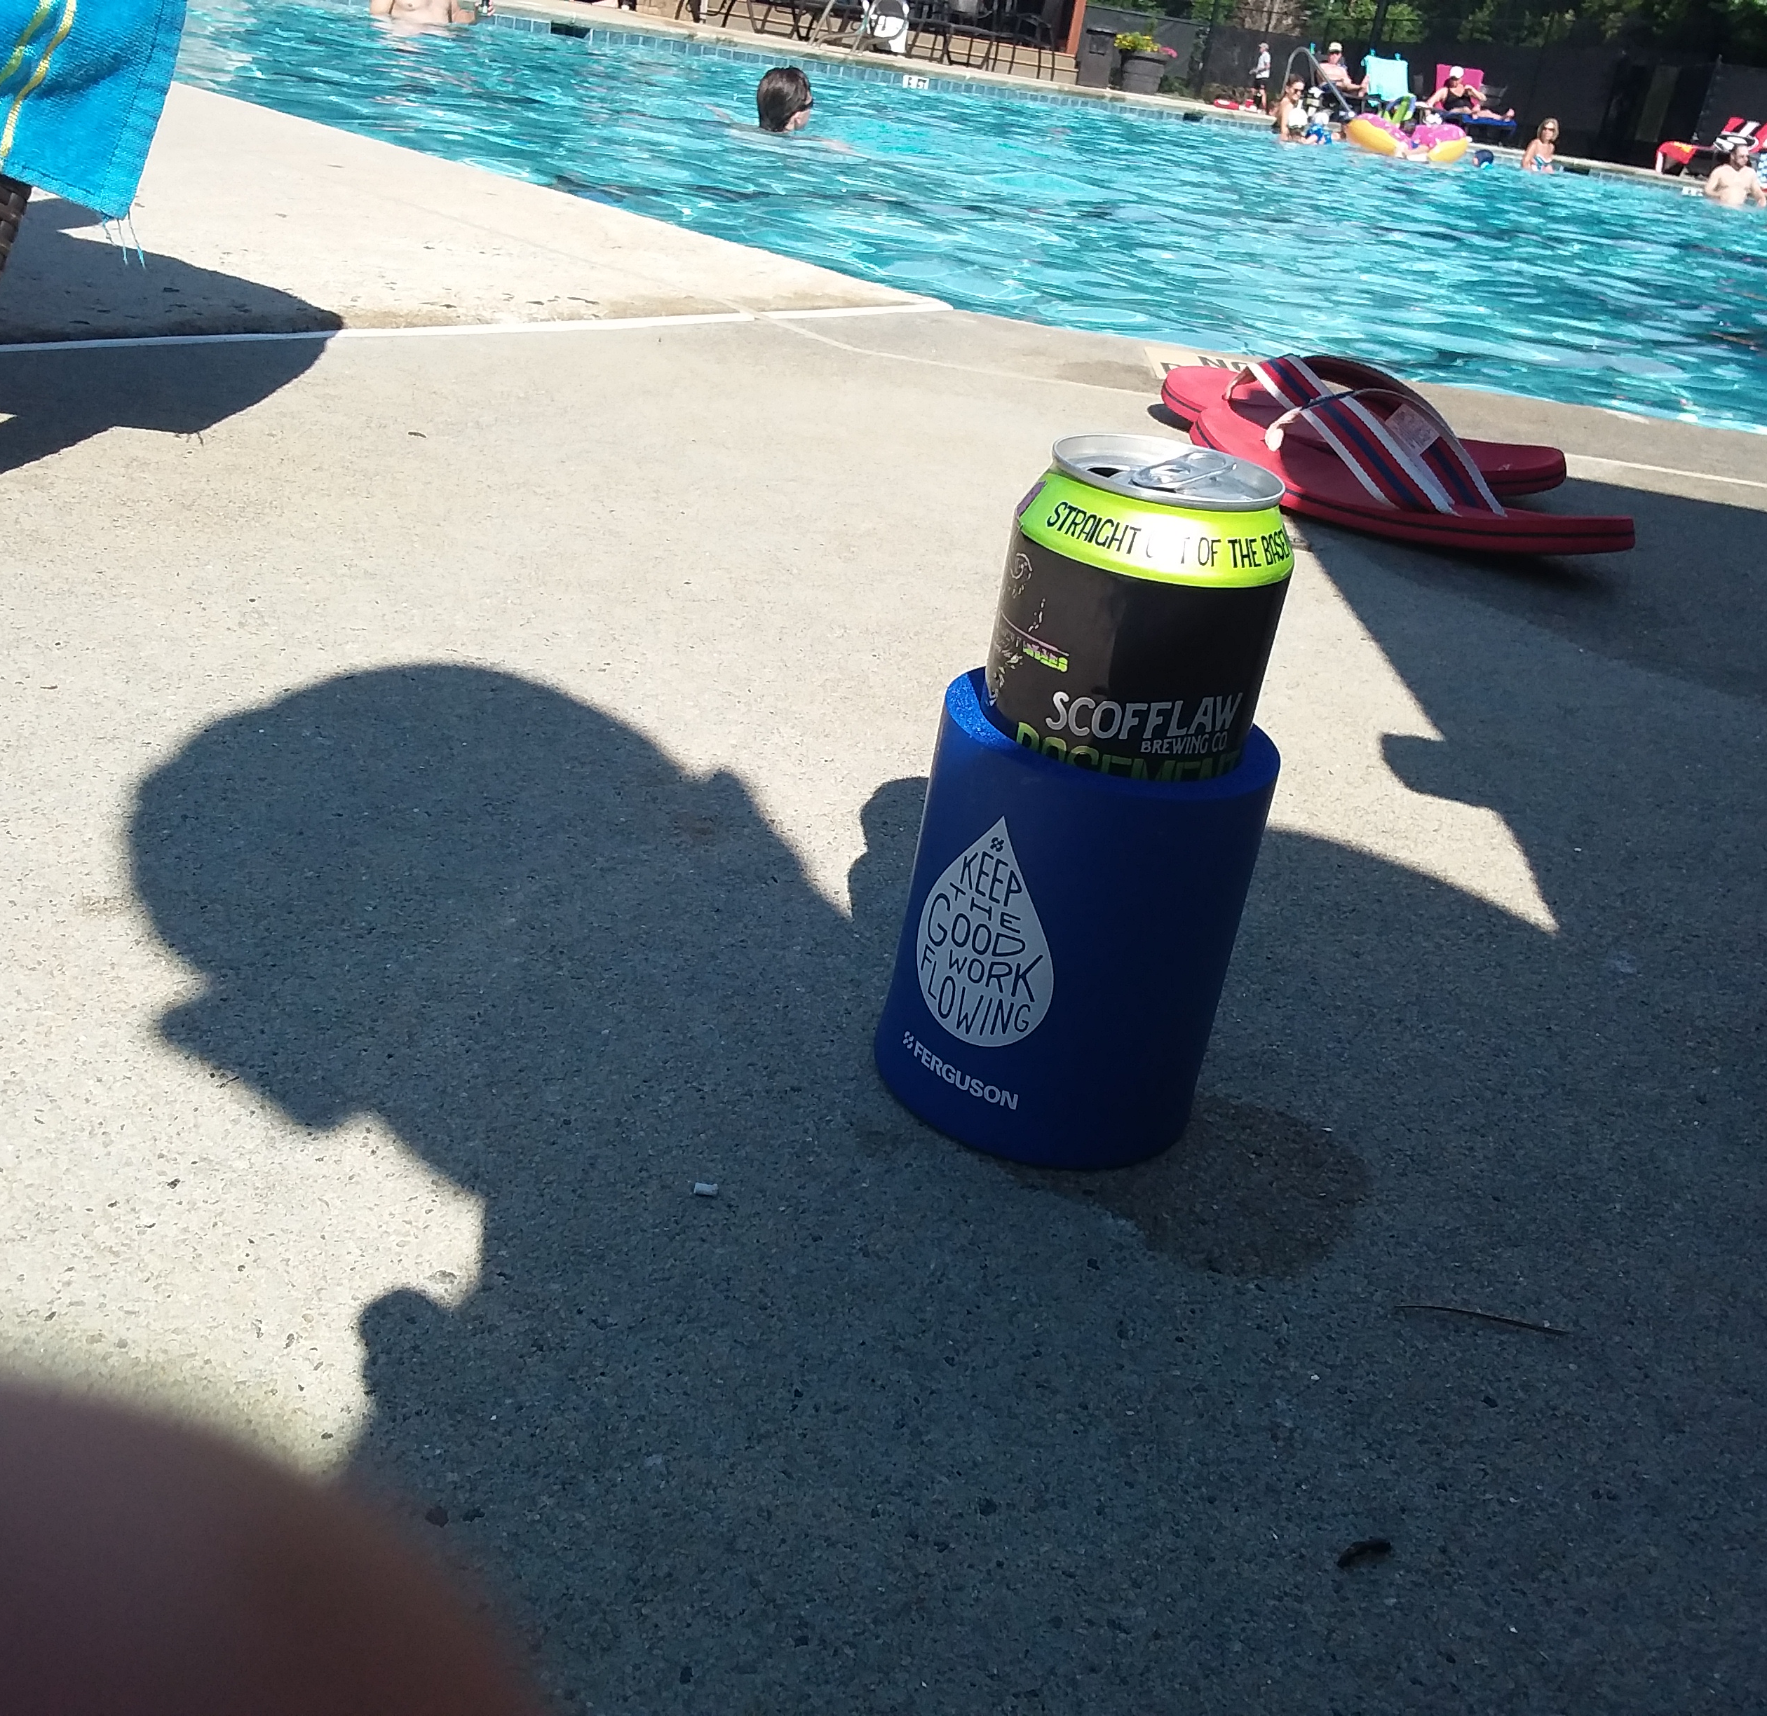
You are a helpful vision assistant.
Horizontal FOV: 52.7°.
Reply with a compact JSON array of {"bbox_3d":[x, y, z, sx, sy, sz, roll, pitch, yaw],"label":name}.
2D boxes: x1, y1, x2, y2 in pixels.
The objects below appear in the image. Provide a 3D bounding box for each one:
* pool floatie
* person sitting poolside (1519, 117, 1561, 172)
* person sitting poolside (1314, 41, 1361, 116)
[{"bbox_3d":[5.341,-7.337,18.200,1.150,0.360,1.100,7,25,-3],"label":"pool floatie"},{"bbox_3d":[7.297,-7.599,20.189,0.450,1.450,0.350,14,25,10],"label":"person sitting poolside"},{"bbox_3d":[6.221,-10.662,24.500,0.650,1.000,0.900,-4,28,-26],"label":"person sitting poolside"}]

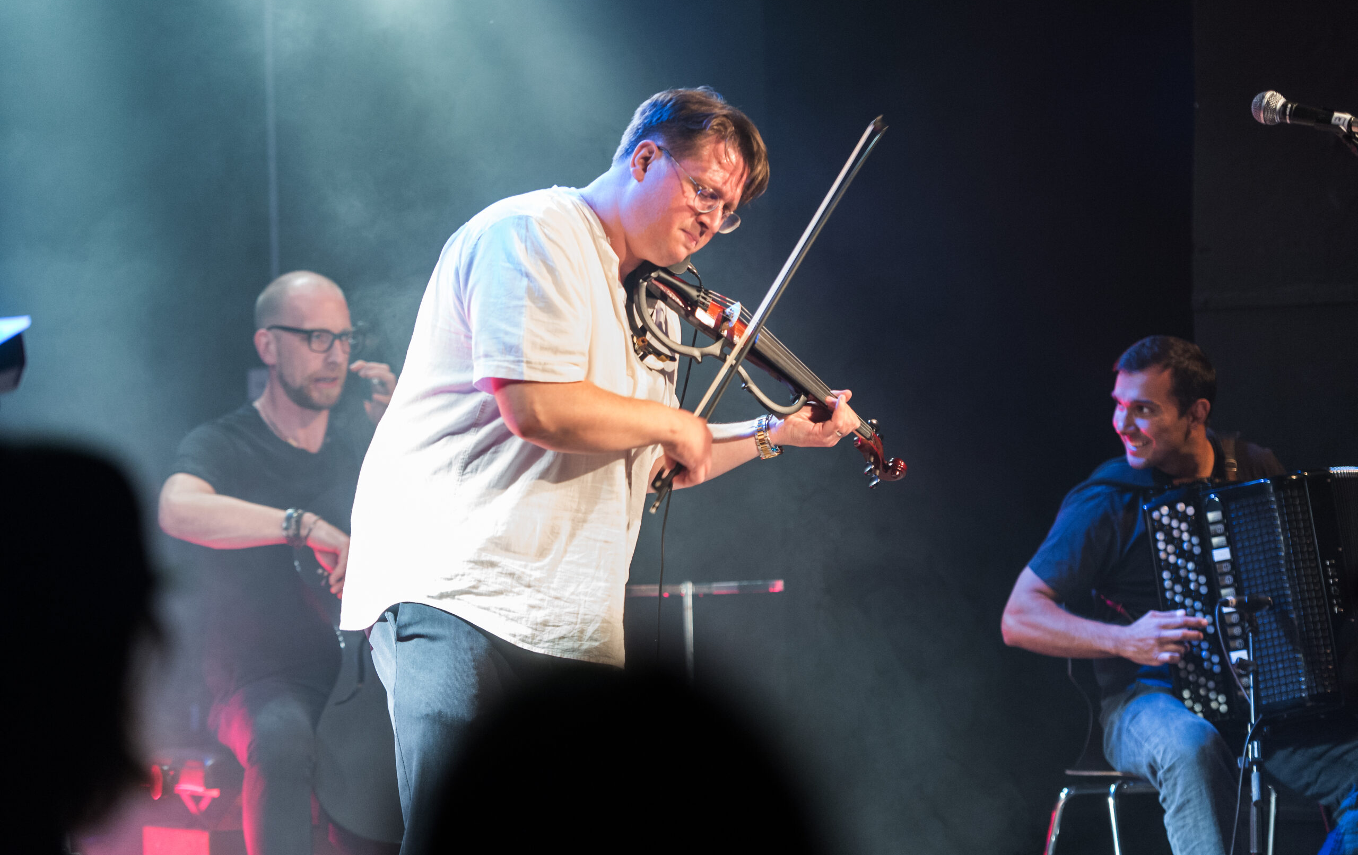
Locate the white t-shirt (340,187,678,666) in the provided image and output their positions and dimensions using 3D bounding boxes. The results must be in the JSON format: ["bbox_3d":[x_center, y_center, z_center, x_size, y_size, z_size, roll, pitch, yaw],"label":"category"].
[{"bbox_3d":[-0.273,-0.001,7.200,0.470,0.750,0.560,-2,-4,25],"label":"white t-shirt"}]

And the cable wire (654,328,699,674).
[{"bbox_3d":[-0.004,0.104,7.250,0.070,0.560,0.050,0,-3,0],"label":"cable wire"}]

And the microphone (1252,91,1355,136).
[{"bbox_3d":[0.946,-0.475,6.850,0.163,0.051,0.051,10,-2,10],"label":"microphone"}]

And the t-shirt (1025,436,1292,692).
[{"bbox_3d":[0.929,0.272,8.750,0.490,0.550,0.320,3,-4,-38],"label":"t-shirt"}]

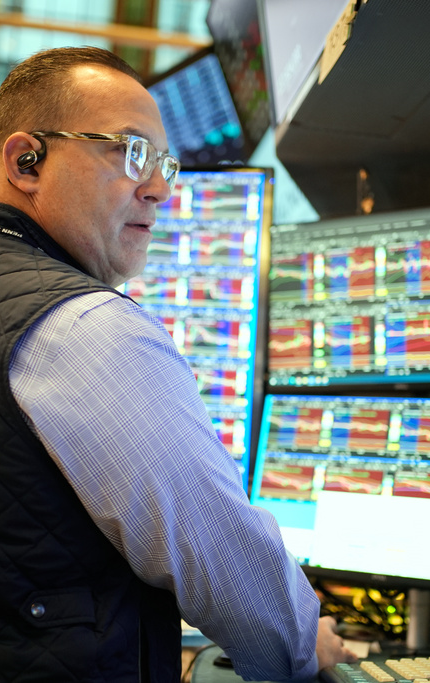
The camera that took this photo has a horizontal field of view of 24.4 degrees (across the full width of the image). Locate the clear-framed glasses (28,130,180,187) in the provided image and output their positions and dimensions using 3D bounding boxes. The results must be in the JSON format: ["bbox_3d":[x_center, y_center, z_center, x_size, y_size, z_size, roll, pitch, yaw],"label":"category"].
[{"bbox_3d":[-0.122,-0.182,1.023,0.145,0.047,0.145,5,1,18],"label":"clear-framed glasses"}]

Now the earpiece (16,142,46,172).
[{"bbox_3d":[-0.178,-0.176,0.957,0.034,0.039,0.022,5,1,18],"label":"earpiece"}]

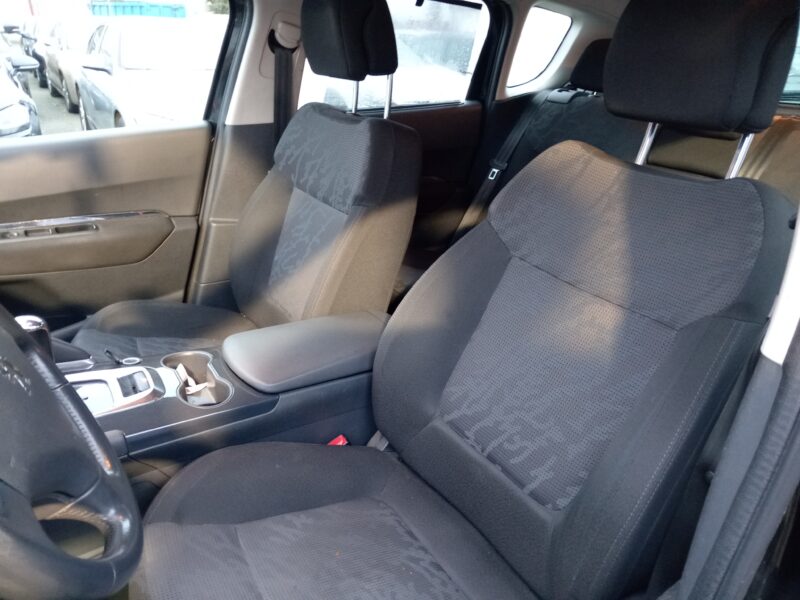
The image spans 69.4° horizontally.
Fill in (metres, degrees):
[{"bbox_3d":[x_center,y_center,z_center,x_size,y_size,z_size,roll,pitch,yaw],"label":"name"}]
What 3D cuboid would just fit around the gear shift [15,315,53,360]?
[{"bbox_3d":[-0.484,0.068,0.765,0.055,0.110,0.050,-12,26,-32],"label":"gear shift"}]

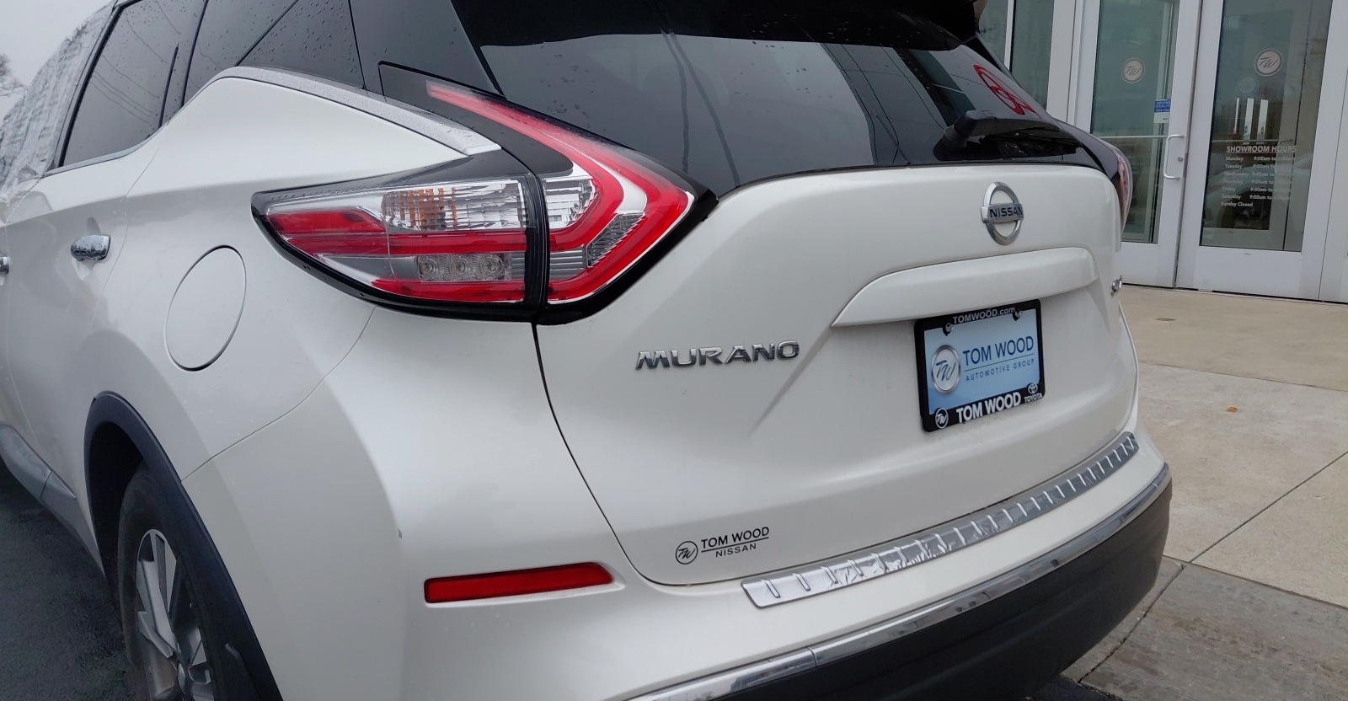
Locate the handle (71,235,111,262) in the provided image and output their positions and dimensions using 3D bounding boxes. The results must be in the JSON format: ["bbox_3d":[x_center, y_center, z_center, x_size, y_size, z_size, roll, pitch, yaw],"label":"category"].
[{"bbox_3d":[-0.982,-0.171,1.647,0.055,0.045,0.200,-10,15,-39],"label":"handle"}]

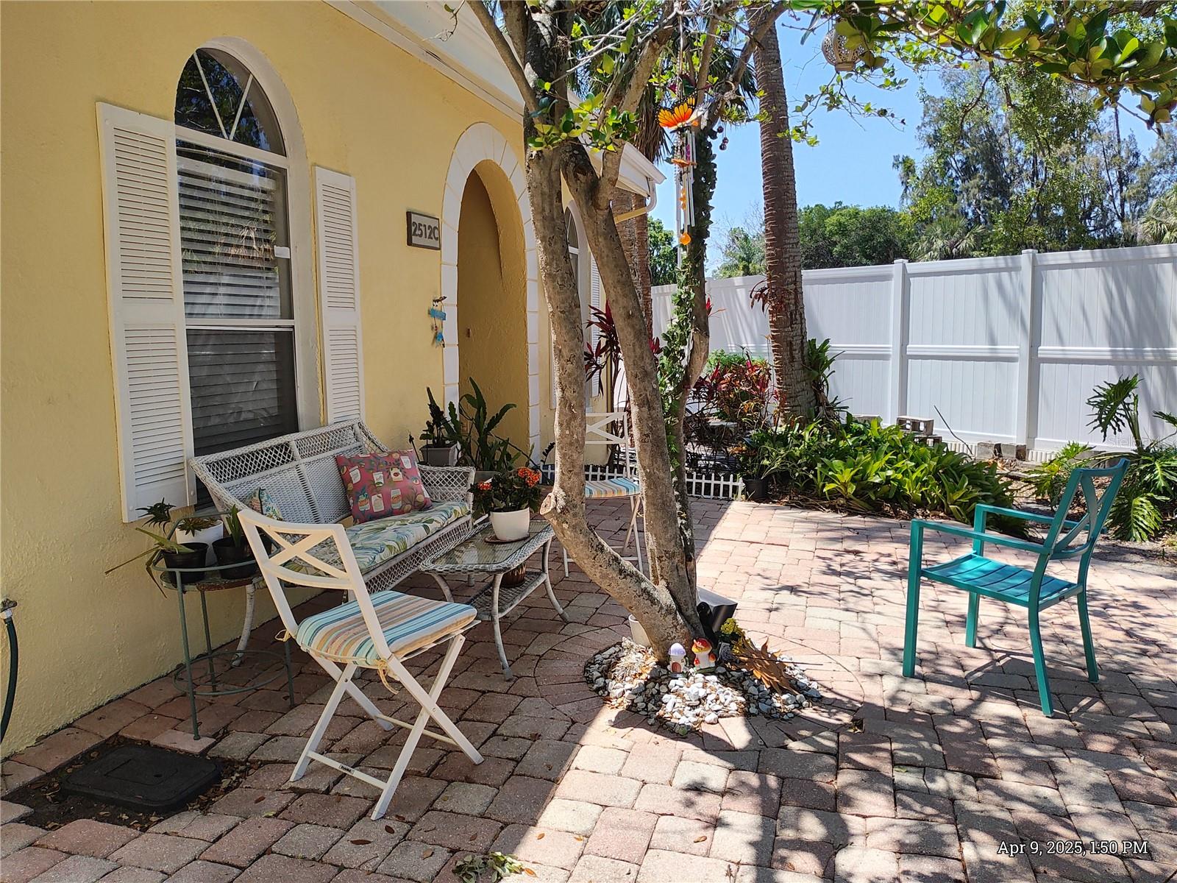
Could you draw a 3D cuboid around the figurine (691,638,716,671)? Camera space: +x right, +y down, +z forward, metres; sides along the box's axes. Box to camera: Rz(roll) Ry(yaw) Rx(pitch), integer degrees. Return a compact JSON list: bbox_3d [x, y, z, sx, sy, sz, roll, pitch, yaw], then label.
[{"bbox_3d":[0.443,0.806,3.259,0.098,0.118,0.085,0,8,3],"label":"figurine"}]

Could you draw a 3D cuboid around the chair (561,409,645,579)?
[{"bbox_3d":[0.071,0.292,4.862,0.422,0.854,0.510,-1,8,-10],"label":"chair"}]

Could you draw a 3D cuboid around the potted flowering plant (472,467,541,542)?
[{"bbox_3d":[-0.349,0.270,3.644,0.310,0.320,0.300,0,8,0],"label":"potted flowering plant"}]

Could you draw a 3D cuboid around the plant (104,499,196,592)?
[{"bbox_3d":[-1.437,0.339,2.812,0.290,0.275,0.250,0,8,0],"label":"plant"}]

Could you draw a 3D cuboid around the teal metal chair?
[{"bbox_3d":[1.628,0.490,3.246,0.544,0.881,0.578,-7,10,-43],"label":"teal metal chair"}]

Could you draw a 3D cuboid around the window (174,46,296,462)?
[{"bbox_3d":[-1.545,-0.729,3.754,0.120,1.930,0.850,2,8,17],"label":"window"}]

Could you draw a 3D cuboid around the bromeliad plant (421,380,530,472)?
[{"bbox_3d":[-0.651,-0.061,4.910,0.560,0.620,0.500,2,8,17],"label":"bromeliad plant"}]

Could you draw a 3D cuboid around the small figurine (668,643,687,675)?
[{"bbox_3d":[0.345,0.838,3.329,0.072,0.113,0.072,1,8,10],"label":"small figurine"}]

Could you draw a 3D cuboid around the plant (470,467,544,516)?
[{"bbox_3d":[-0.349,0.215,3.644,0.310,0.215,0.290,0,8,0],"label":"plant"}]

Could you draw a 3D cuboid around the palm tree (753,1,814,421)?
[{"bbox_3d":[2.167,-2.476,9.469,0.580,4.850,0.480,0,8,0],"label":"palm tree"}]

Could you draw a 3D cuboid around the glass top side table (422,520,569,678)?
[{"bbox_3d":[-0.385,0.650,3.690,0.381,0.457,0.796,2,8,15],"label":"glass top side table"}]

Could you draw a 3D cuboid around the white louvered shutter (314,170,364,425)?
[{"bbox_3d":[-1.278,-0.626,4.406,0.033,1.482,0.340,2,8,17],"label":"white louvered shutter"}]

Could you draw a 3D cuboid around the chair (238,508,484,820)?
[{"bbox_3d":[-0.637,0.586,2.462,0.405,0.838,0.550,5,9,34],"label":"chair"}]

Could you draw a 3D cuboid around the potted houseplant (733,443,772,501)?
[{"bbox_3d":[1.288,0.234,6.668,0.320,0.470,0.320,0,8,0],"label":"potted houseplant"}]

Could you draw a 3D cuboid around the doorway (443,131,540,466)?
[{"bbox_3d":[-0.793,-0.896,6.398,0.272,2.807,1.768,2,8,17],"label":"doorway"}]

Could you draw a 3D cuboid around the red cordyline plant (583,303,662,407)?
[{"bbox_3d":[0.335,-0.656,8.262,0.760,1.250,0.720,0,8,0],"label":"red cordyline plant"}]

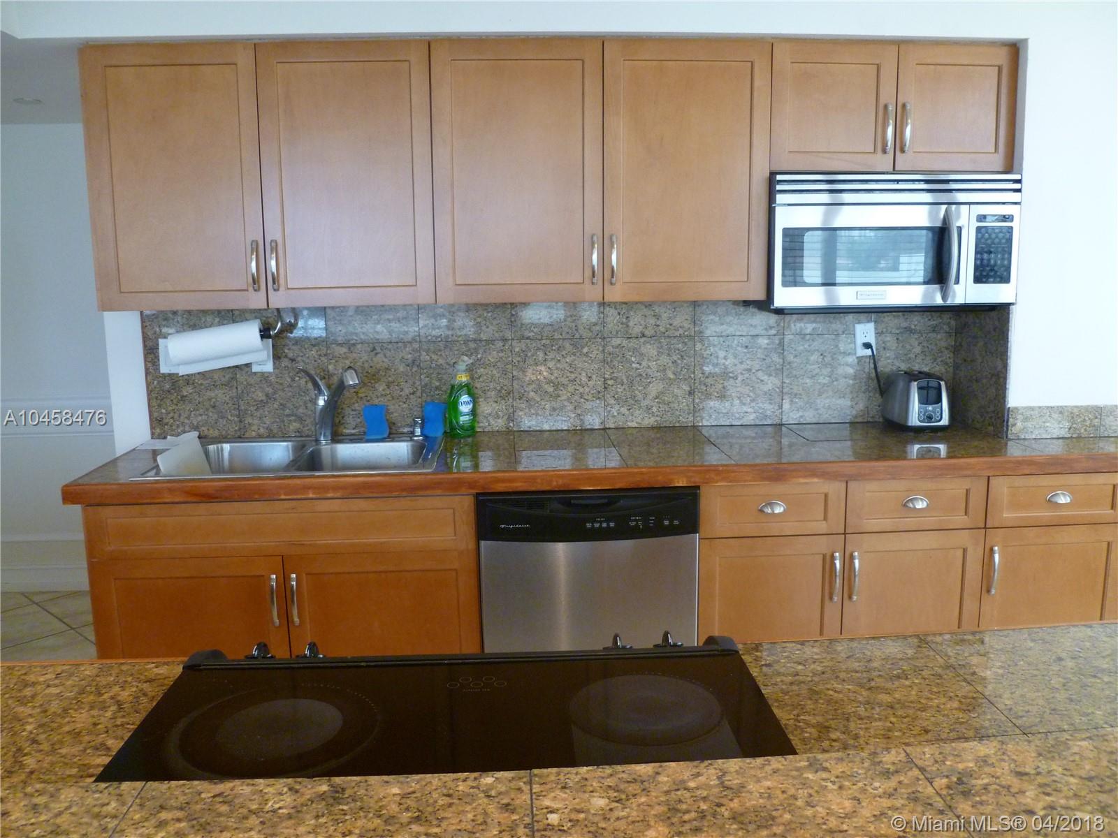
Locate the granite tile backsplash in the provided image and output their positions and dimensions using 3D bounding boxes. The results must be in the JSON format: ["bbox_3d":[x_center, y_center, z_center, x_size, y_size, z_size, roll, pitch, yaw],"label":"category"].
[{"bbox_3d":[0.024,-0.151,2.871,2.730,0.433,0.394,-1,8,-4],"label":"granite tile backsplash"}]

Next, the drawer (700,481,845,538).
[{"bbox_3d":[0.585,0.224,2.780,0.417,0.150,0.500,-1,8,-4],"label":"drawer"}]

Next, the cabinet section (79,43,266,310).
[{"bbox_3d":[-1.102,-0.708,2.727,0.479,0.740,0.319,-1,8,-4],"label":"cabinet section"}]

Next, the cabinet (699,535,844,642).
[{"bbox_3d":[0.587,0.603,2.877,0.417,0.629,0.590,-1,8,-4],"label":"cabinet"}]

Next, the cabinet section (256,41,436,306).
[{"bbox_3d":[-0.620,-0.720,2.761,0.487,0.740,0.319,-1,8,-4],"label":"cabinet section"}]

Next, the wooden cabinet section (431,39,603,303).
[{"bbox_3d":[-0.129,-0.733,2.796,0.499,0.740,0.319,-1,8,-4],"label":"wooden cabinet section"}]

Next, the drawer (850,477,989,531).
[{"bbox_3d":[0.998,0.213,2.808,0.412,0.150,0.500,-1,8,-4],"label":"drawer"}]

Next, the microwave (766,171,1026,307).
[{"bbox_3d":[0.997,-0.554,2.868,0.754,0.405,0.409,-1,8,-4],"label":"microwave"}]

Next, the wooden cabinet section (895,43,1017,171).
[{"bbox_3d":[1.181,-0.953,2.862,0.371,0.364,0.319,-1,8,-4],"label":"wooden cabinet section"}]

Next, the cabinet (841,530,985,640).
[{"bbox_3d":[1.001,0.593,2.905,0.412,0.629,0.590,-1,8,-4],"label":"cabinet"}]

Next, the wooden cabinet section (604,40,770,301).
[{"bbox_3d":[0.368,-0.746,2.831,0.497,0.740,0.319,-1,8,-4],"label":"wooden cabinet section"}]

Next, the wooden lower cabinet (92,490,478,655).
[{"bbox_3d":[-0.757,0.567,2.781,1.044,0.789,0.600,-1,8,-4],"label":"wooden lower cabinet"}]

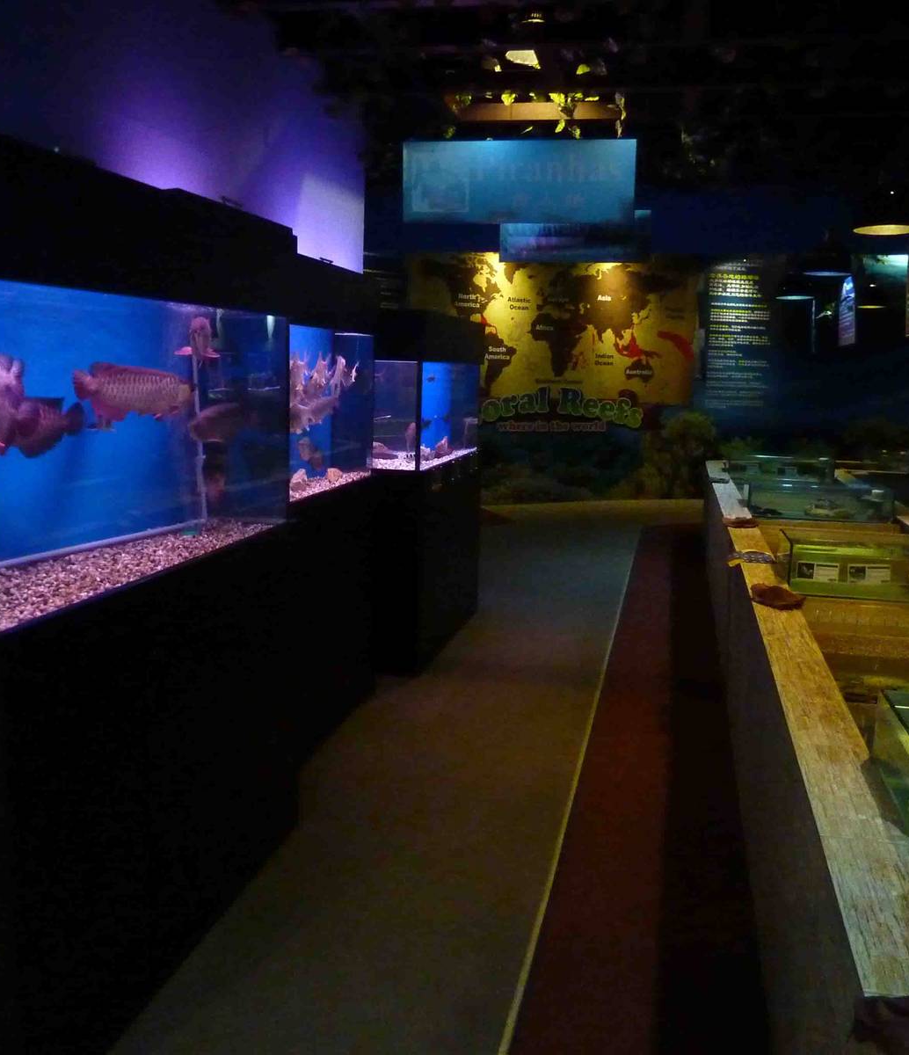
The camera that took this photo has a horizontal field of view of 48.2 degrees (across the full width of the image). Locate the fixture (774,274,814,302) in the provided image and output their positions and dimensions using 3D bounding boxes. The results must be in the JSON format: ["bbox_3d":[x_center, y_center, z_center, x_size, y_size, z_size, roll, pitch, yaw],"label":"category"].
[{"bbox_3d":[2.838,-2.012,8.454,0.295,0.207,0.295,3,9,12],"label":"fixture"}]

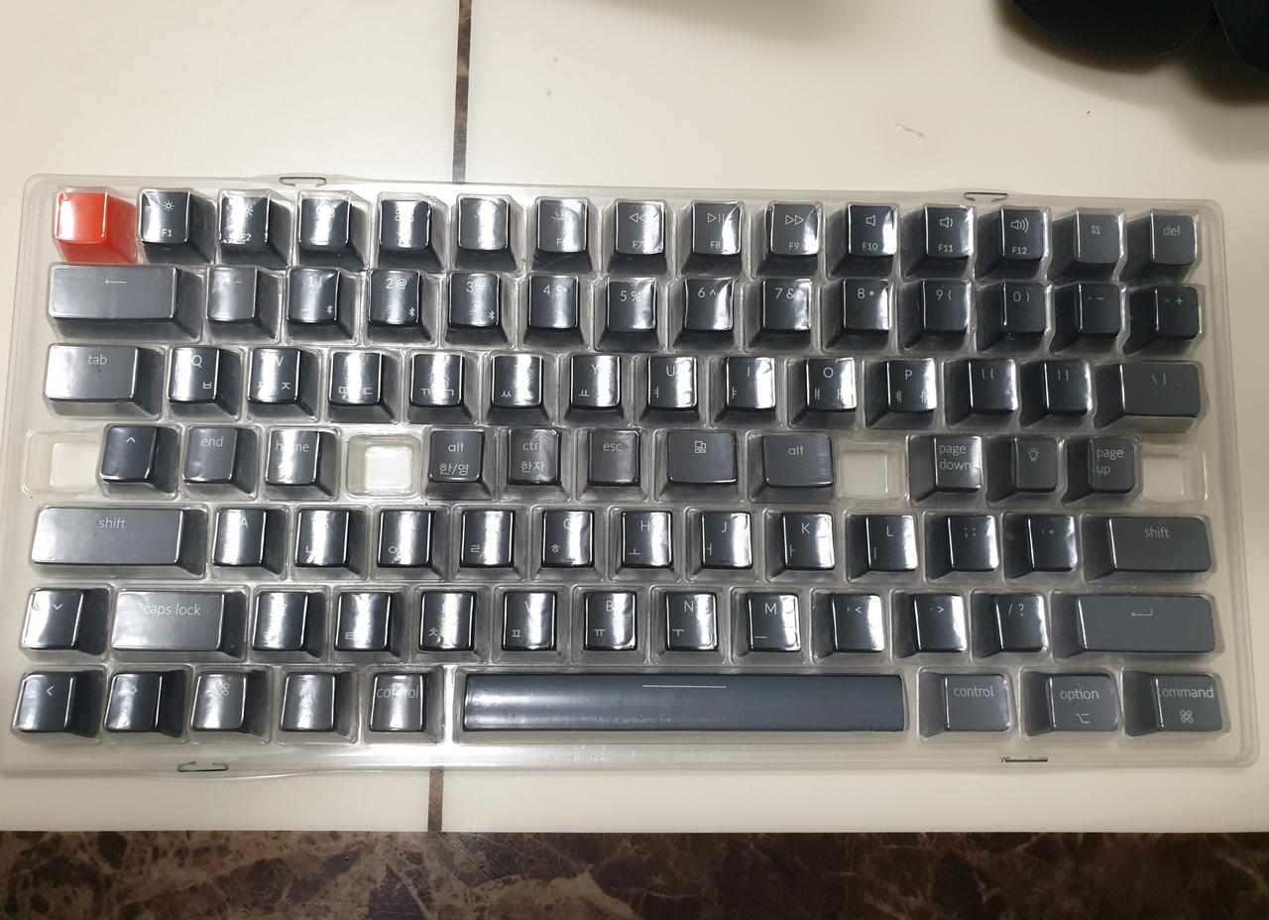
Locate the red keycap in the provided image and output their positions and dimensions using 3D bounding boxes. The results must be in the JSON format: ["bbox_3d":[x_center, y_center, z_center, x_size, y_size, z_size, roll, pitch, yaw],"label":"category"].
[{"bbox_3d":[-0.148,-0.064,0.261,0.018,0.011,0.018,1,81,-3],"label":"red keycap"}]

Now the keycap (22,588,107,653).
[{"bbox_3d":[-0.147,0.042,0.244,0.018,0.009,0.018,1,82,-3],"label":"keycap"}]

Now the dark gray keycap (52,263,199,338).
[{"bbox_3d":[-0.137,-0.043,0.255,0.037,0.011,0.018,1,82,-3],"label":"dark gray keycap"}]

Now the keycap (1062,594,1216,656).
[{"bbox_3d":[0.137,0.045,0.259,0.042,0.009,0.018,1,81,-3],"label":"keycap"}]

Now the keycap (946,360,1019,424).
[{"bbox_3d":[0.099,-0.019,0.267,0.018,0.010,0.018,1,82,-3],"label":"keycap"}]

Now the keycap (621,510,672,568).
[{"bbox_3d":[0.003,0.022,0.256,0.018,0.009,0.018,1,82,-3],"label":"keycap"}]

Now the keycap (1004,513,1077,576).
[{"bbox_3d":[0.113,0.024,0.261,0.018,0.009,0.018,1,81,-3],"label":"keycap"}]

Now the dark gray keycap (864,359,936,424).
[{"bbox_3d":[0.075,-0.019,0.262,0.018,0.010,0.018,1,83,-3],"label":"dark gray keycap"}]

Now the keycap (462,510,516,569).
[{"bbox_3d":[-0.039,0.022,0.254,0.018,0.009,0.018,1,82,-3],"label":"keycap"}]

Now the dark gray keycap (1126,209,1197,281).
[{"bbox_3d":[0.150,-0.060,0.270,0.018,0.011,0.018,1,82,-3],"label":"dark gray keycap"}]

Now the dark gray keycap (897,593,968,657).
[{"bbox_3d":[0.080,0.044,0.254,0.018,0.009,0.018,1,82,-3],"label":"dark gray keycap"}]

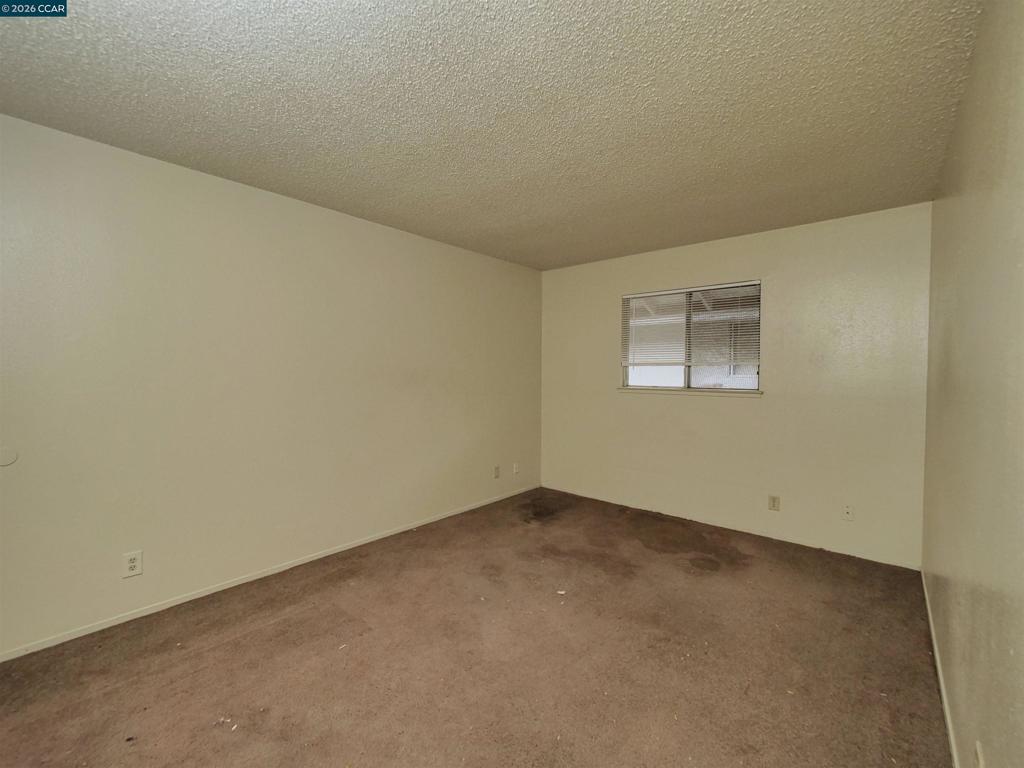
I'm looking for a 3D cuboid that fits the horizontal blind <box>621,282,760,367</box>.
[{"bbox_3d":[1.548,-0.500,3.713,1.175,0.700,0.040,2,2,40],"label":"horizontal blind"}]

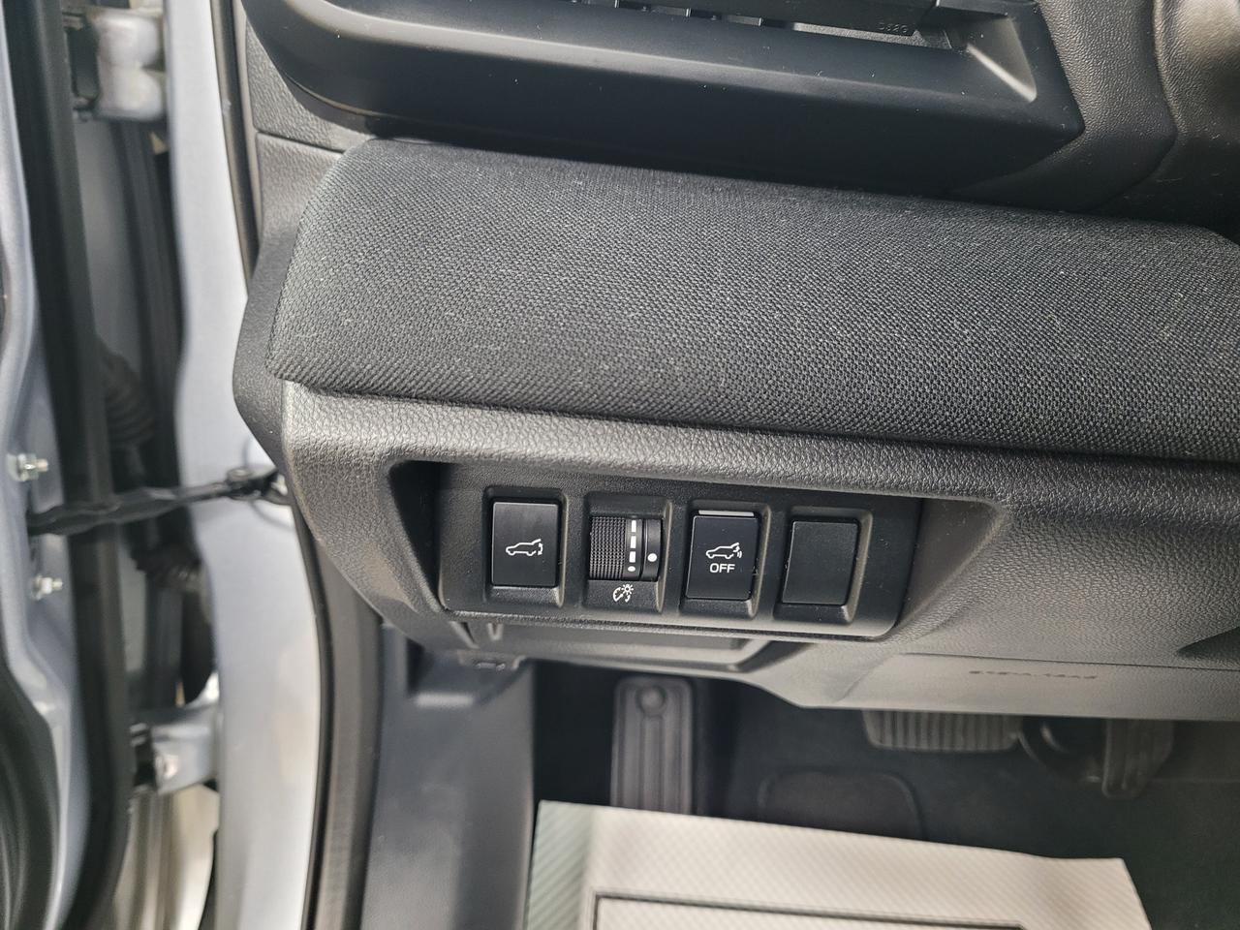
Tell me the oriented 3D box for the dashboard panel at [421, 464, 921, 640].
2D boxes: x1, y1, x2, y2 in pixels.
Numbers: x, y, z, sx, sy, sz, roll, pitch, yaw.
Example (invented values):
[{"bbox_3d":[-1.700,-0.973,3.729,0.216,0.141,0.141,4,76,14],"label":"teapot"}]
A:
[{"bbox_3d":[0.019,0.028,0.328,0.163,0.053,0.028,3,22,0],"label":"dashboard panel"}]

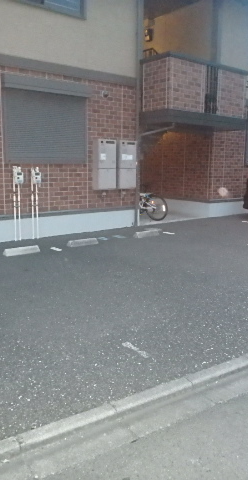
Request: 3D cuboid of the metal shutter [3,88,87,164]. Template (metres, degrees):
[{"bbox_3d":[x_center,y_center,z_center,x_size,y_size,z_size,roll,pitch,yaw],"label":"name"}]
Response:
[{"bbox_3d":[-1.406,-2.098,7.331,1.742,1.300,0.060,-8,13,-37],"label":"metal shutter"}]

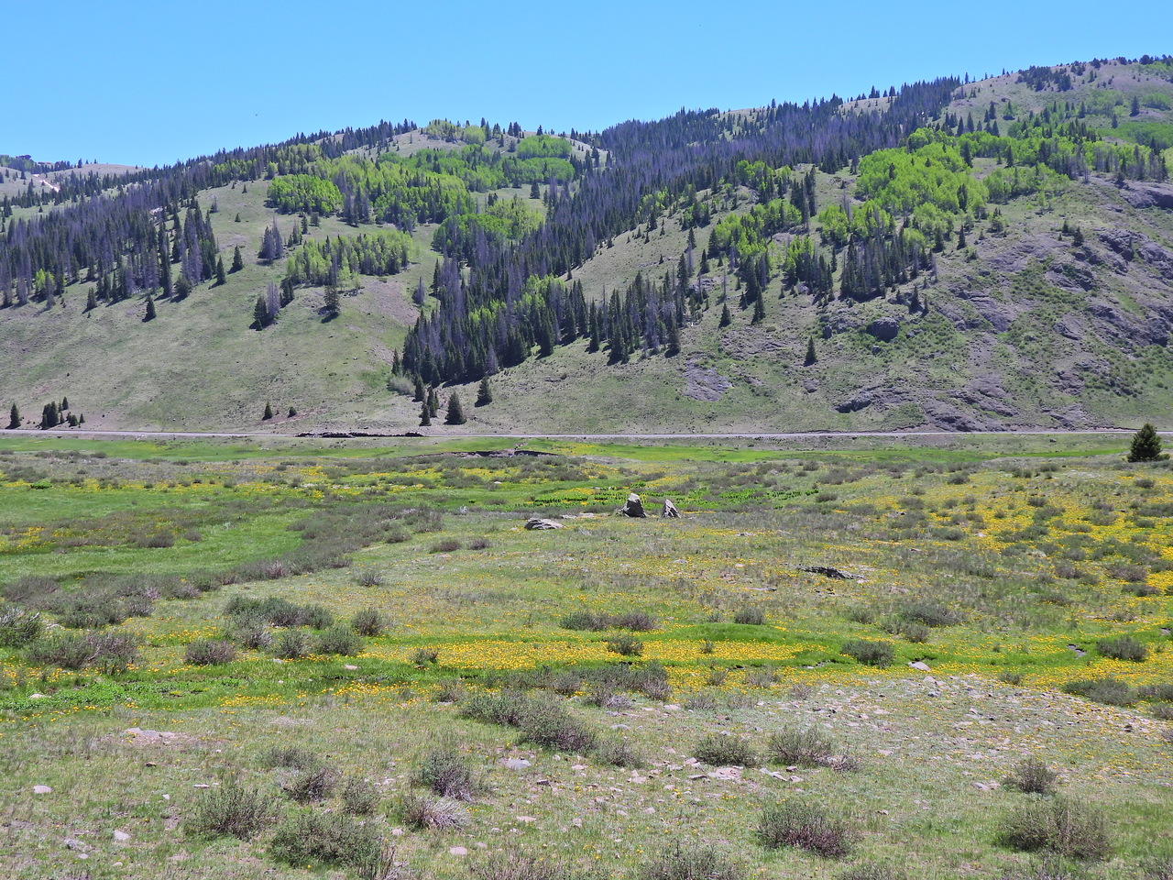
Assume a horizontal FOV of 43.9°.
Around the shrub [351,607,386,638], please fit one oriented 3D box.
[{"bbox_3d":[-3.660,3.046,24.403,0.580,0.449,0.493,0,1,0],"label":"shrub"}]

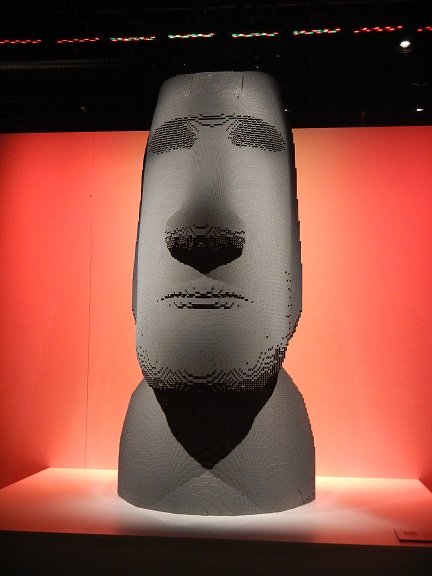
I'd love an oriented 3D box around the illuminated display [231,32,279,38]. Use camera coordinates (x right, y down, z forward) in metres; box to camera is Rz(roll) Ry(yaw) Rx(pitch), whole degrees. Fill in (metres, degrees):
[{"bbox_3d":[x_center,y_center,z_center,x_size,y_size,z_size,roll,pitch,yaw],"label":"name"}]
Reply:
[{"bbox_3d":[0.246,-1.574,4.872,0.300,0.035,0.040,0,-5,6],"label":"illuminated display"}]

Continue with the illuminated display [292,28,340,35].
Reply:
[{"bbox_3d":[0.627,-1.583,4.830,0.300,0.035,0.040,0,-5,6],"label":"illuminated display"}]

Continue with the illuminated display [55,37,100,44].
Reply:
[{"bbox_3d":[-0.877,-1.581,4.997,0.300,0.035,0.040,0,-5,6],"label":"illuminated display"}]

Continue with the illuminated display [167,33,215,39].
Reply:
[{"bbox_3d":[-0.152,-1.585,4.917,0.300,0.035,0.040,0,-5,6],"label":"illuminated display"}]

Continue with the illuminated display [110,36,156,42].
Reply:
[{"bbox_3d":[-0.525,-1.576,4.958,0.300,0.035,0.040,0,-5,6],"label":"illuminated display"}]

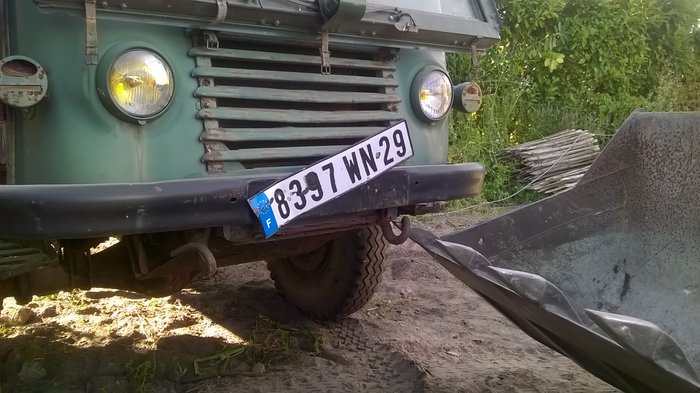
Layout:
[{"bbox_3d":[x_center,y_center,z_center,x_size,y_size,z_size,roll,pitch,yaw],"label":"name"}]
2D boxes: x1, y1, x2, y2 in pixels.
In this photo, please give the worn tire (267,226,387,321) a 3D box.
[{"bbox_3d":[-0.160,0.172,3.070,0.220,0.876,0.876,-6,8,-39],"label":"worn tire"}]

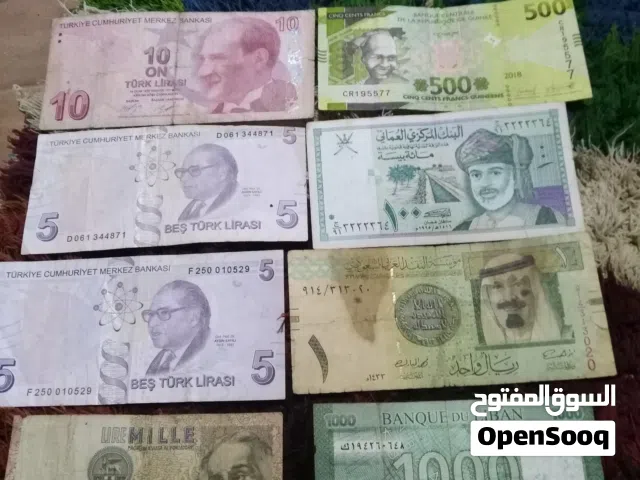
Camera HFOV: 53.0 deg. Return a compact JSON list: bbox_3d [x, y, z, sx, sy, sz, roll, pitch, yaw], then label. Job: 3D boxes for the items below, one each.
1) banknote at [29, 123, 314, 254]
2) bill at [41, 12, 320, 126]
[{"bbox_3d":[-0.071,-0.026,0.300,0.130,0.003,0.064,-3,70,1],"label":"banknote"},{"bbox_3d":[-0.070,-0.086,0.322,0.136,0.003,0.064,-2,70,2],"label":"bill"}]

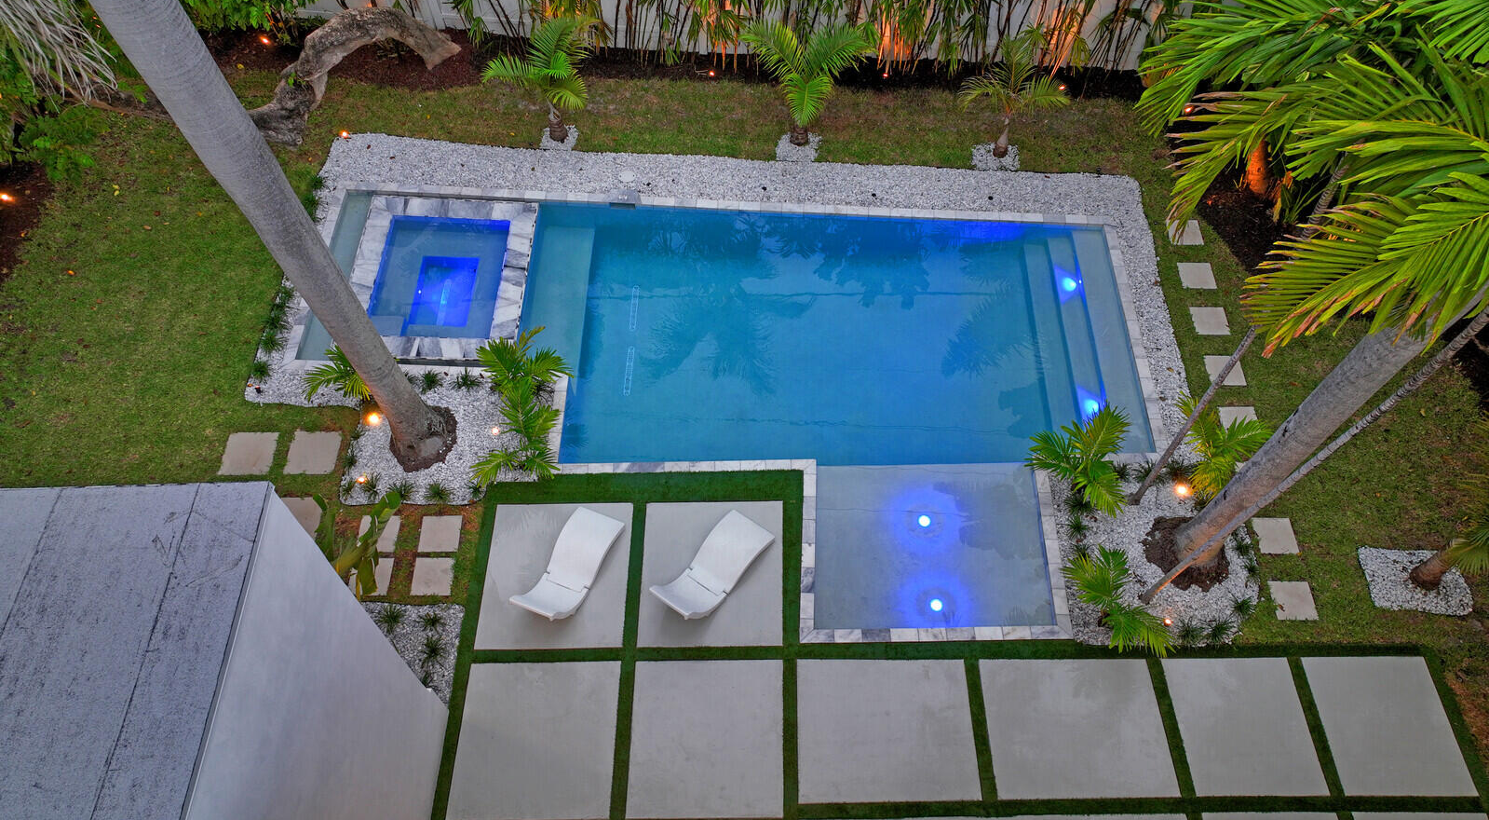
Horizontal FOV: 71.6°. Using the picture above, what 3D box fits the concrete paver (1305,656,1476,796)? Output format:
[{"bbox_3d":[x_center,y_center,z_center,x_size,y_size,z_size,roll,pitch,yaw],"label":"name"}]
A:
[{"bbox_3d":[6.383,3.133,10.280,1.242,0.060,1.405,-1,55,2],"label":"concrete paver"}]

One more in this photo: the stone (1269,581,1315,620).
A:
[{"bbox_3d":[6.277,2.197,11.823,0.460,0.050,0.455,0,57,0],"label":"stone"}]

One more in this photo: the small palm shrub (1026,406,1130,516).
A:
[{"bbox_3d":[3.709,0.662,11.476,1.150,1.060,1.100,-1,55,2],"label":"small palm shrub"}]

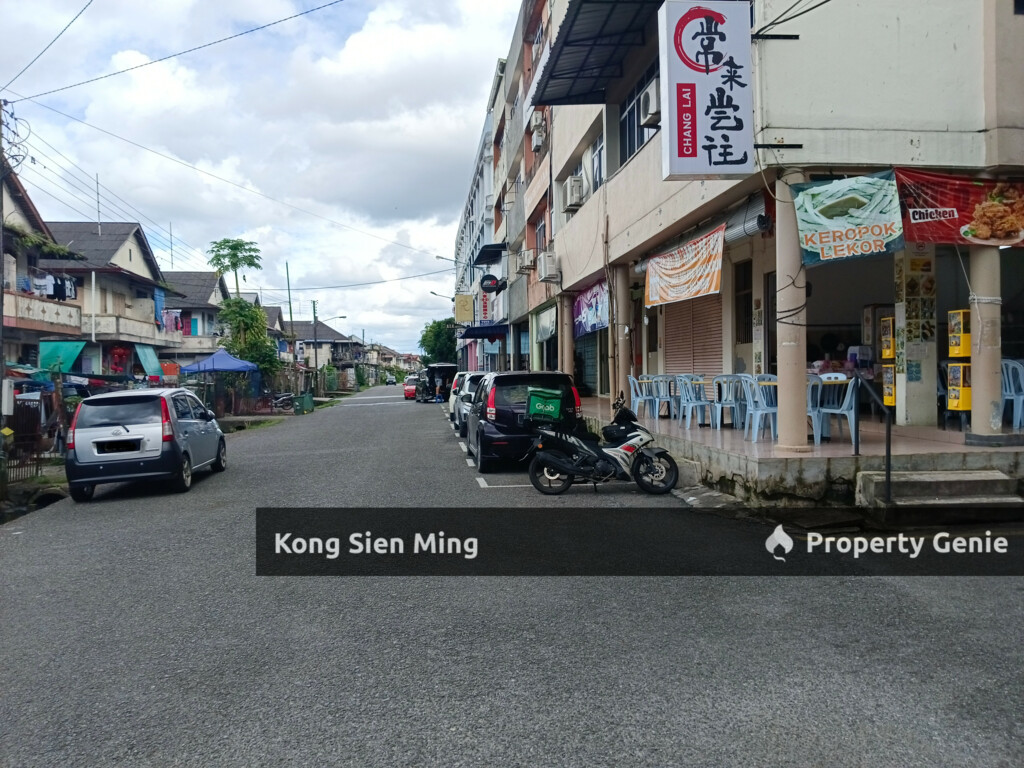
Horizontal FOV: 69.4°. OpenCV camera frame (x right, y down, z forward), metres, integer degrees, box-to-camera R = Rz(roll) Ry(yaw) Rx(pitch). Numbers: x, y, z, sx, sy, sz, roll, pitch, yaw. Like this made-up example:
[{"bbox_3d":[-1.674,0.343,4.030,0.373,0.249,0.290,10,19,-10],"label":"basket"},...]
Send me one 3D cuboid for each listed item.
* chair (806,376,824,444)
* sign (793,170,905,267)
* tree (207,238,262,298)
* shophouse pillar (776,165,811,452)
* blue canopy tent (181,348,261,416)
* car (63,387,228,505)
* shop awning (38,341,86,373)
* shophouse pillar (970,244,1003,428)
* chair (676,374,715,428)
[{"bbox_3d":[3.602,0.317,9.200,0.470,0.880,0.500,0,1,9],"label":"chair"},{"bbox_3d":[3.782,-1.865,8.306,1.230,0.930,0.060,-9,2,-6],"label":"sign"},{"bbox_3d":[-13.094,-2.743,35.095,2.650,8.300,2.650,-1,1,-7],"label":"tree"},{"bbox_3d":[3.163,-0.838,8.310,0.390,3.170,0.390,-1,1,-6],"label":"shophouse pillar"},{"bbox_3d":[-14.221,-0.143,36.200,3.000,3.100,3.000,-1,1,-12],"label":"blue canopy tent"},{"bbox_3d":[-5.580,0.815,11.650,1.500,1.530,3.580,-3,1,-10],"label":"car"},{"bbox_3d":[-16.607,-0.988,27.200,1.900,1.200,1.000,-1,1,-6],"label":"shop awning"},{"bbox_3d":[5.807,-0.894,9.050,0.320,3.060,0.320,-1,1,-7],"label":"shophouse pillar"},{"bbox_3d":[2.900,0.288,11.750,0.520,0.840,0.440,-1,1,-11],"label":"chair"}]

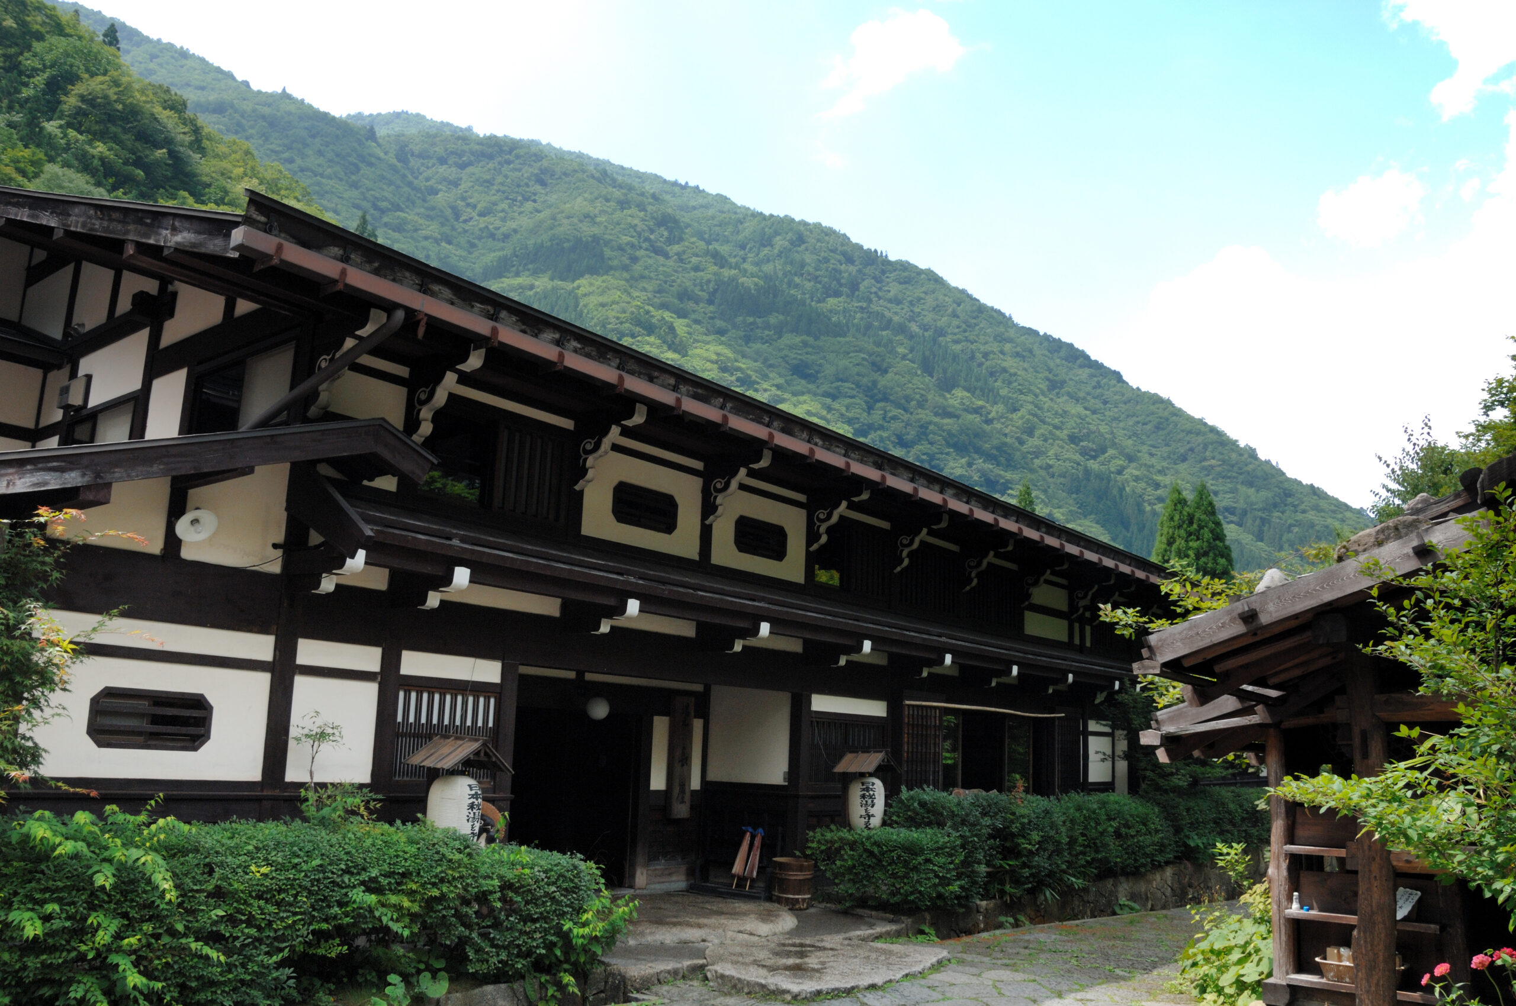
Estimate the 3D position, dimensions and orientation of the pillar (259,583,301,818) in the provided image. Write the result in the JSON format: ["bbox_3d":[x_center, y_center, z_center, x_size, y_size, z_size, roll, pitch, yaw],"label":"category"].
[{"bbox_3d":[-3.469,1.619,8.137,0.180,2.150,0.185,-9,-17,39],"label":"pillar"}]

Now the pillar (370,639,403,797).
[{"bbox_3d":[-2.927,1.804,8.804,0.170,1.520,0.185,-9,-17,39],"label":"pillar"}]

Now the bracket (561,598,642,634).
[{"bbox_3d":[-1.385,1.036,10.180,0.780,0.330,0.150,-9,-17,39],"label":"bracket"}]

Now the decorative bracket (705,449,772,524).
[{"bbox_3d":[-0.181,-0.159,11.854,0.740,0.740,0.150,-9,-17,39],"label":"decorative bracket"}]

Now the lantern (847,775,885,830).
[{"bbox_3d":[1.170,3.267,12.165,0.400,0.760,0.400,1,-13,4],"label":"lantern"}]

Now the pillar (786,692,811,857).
[{"bbox_3d":[0.483,3.248,12.877,0.185,2.170,0.185,-9,-17,39],"label":"pillar"}]

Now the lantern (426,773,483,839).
[{"bbox_3d":[-2.164,2.282,8.120,0.400,0.780,0.400,-8,-16,35],"label":"lantern"}]

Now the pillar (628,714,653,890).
[{"bbox_3d":[-1.345,3.379,12.825,0.155,1.970,0.155,-9,-17,39],"label":"pillar"}]

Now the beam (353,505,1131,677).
[{"bbox_3d":[1.652,1.477,13.174,0.300,0.310,13.800,-9,-17,39],"label":"beam"}]

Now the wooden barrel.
[{"bbox_3d":[0.363,3.917,11.674,0.450,0.490,0.450,2,-13,0],"label":"wooden barrel"}]

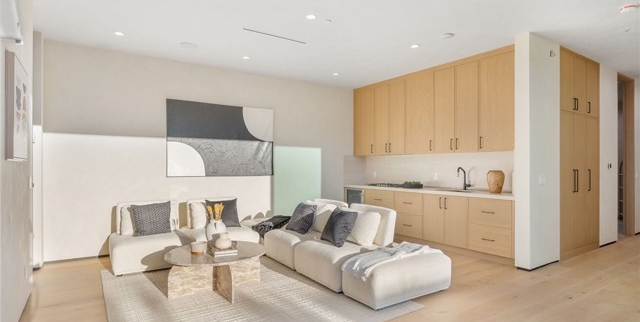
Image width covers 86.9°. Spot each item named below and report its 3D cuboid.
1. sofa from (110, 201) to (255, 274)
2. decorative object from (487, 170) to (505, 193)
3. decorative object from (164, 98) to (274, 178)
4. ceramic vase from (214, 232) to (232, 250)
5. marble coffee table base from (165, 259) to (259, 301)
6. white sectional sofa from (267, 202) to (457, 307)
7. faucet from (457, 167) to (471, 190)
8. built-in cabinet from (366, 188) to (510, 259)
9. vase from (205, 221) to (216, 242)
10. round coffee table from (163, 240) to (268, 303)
[{"bbox_3d":[-1.942,0.984,4.894,1.900,0.770,1.050,1,-1,-34],"label":"sofa"},{"bbox_3d":[2.593,0.305,4.984,0.250,0.340,0.250,1,-1,-34],"label":"decorative object"},{"bbox_3d":[-1.630,-0.348,5.788,1.840,1.230,0.045,1,-1,-34],"label":"decorative object"},{"bbox_3d":[-0.990,0.820,3.463,0.162,0.158,0.162,1,-1,-34],"label":"ceramic vase"},{"bbox_3d":[-1.091,1.164,3.572,0.940,0.370,0.920,1,-1,-34],"label":"marble coffee table base"},{"bbox_3d":[0.303,0.991,4.332,1.070,0.760,2.360,1,-1,-34],"label":"white sectional sofa"},{"bbox_3d":[2.316,0.295,5.437,0.240,0.380,0.140,1,-1,-34],"label":"faucet"},{"bbox_3d":[1.948,0.923,5.762,0.620,0.800,2.860,1,-1,-36],"label":"built-in cabinet"},{"bbox_3d":[-1.181,0.818,3.853,0.210,0.280,0.210,1,-1,-34],"label":"vase"},{"bbox_3d":[-1.091,1.154,3.572,0.990,0.400,0.990,0,-1,0],"label":"round coffee table"}]

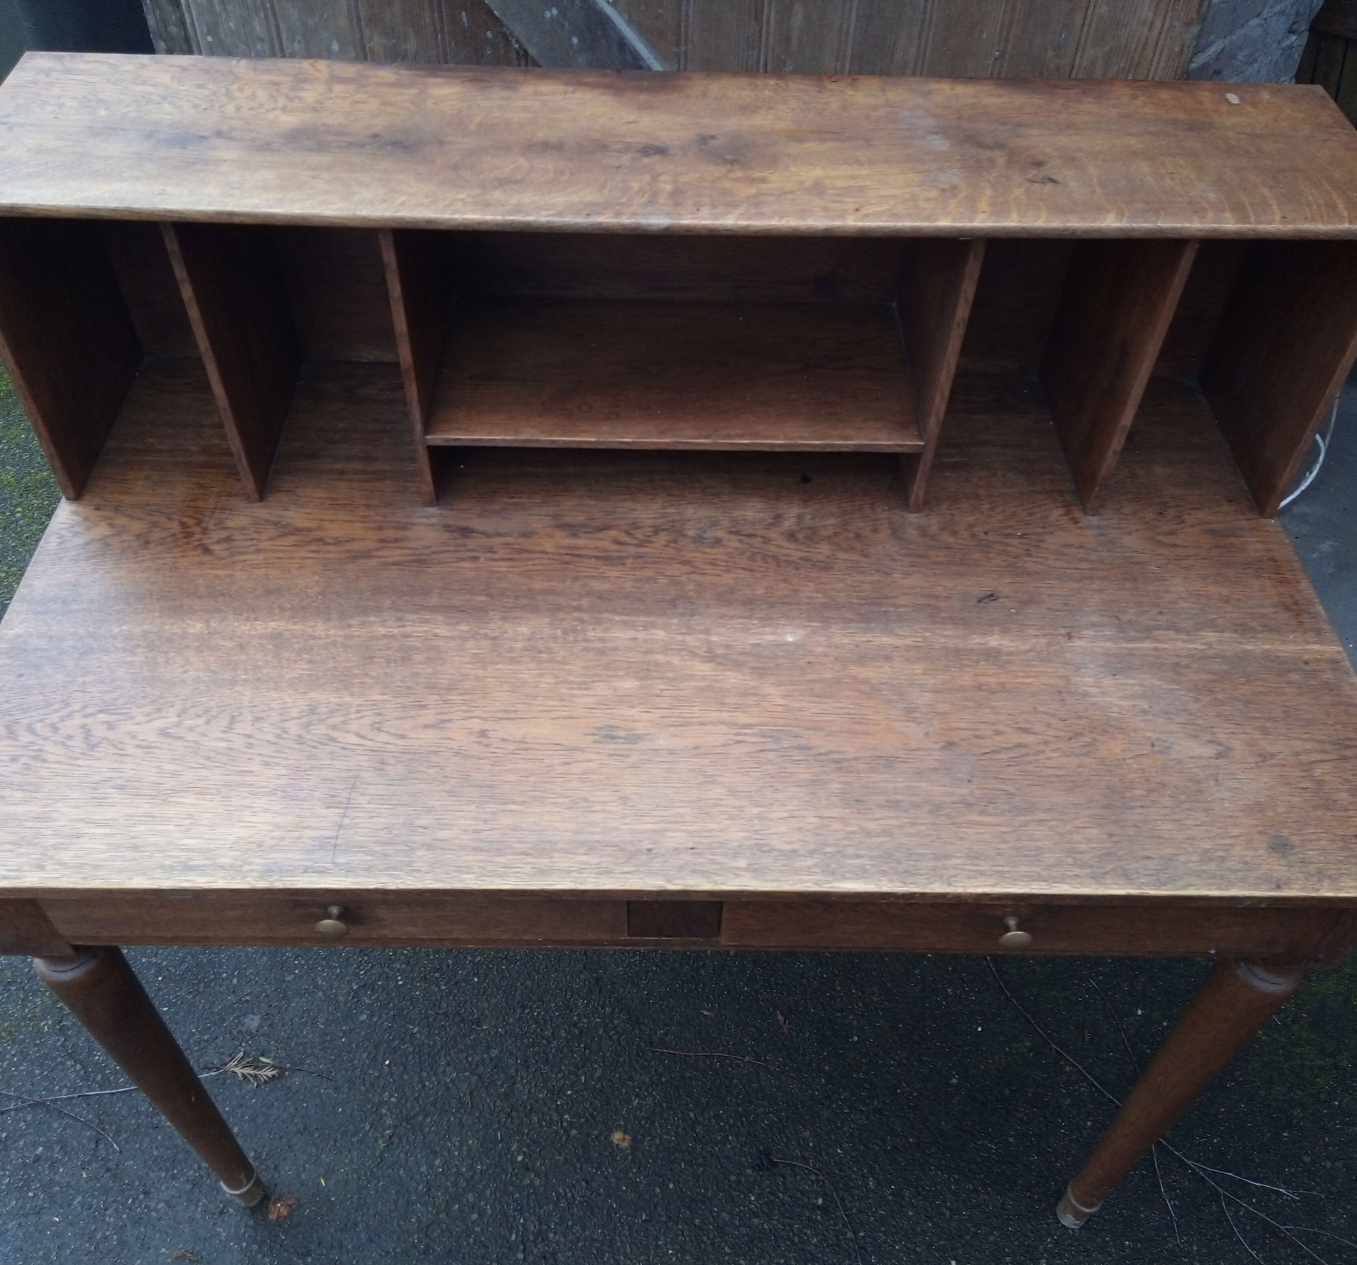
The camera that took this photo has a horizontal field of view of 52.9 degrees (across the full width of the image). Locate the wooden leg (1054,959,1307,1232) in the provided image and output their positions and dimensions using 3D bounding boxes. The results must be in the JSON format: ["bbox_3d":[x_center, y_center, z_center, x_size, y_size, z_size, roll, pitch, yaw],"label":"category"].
[{"bbox_3d":[0.436,0.430,1.249,0.058,0.646,0.058,1,49,-1],"label":"wooden leg"}]

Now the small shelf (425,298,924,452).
[{"bbox_3d":[-0.001,-0.212,1.107,0.383,0.011,0.180,1,49,-1],"label":"small shelf"}]

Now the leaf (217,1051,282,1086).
[{"bbox_3d":[-0.494,0.504,1.578,0.061,0.008,0.036,3,49,1],"label":"leaf"}]

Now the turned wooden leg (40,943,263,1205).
[{"bbox_3d":[-0.456,0.410,1.238,0.058,0.646,0.058,1,49,-1],"label":"turned wooden leg"}]

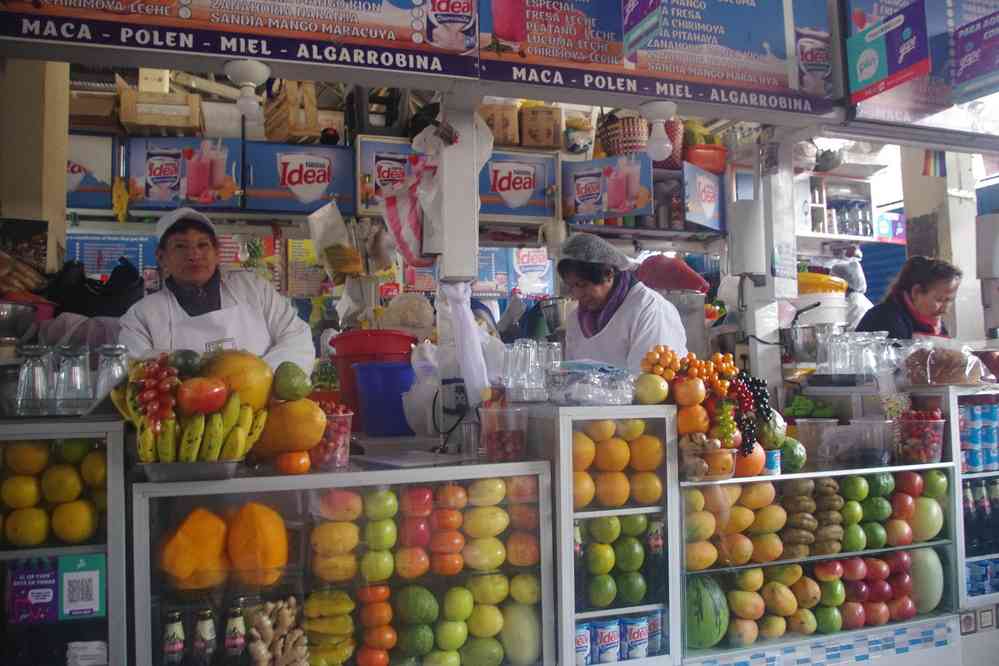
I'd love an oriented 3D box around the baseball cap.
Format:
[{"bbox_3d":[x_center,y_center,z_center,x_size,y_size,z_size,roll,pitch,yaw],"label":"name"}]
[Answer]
[{"bbox_3d":[-0.894,-0.307,2.140,0.178,0.125,0.250,0,-1,-30],"label":"baseball cap"}]

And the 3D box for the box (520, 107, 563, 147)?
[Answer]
[{"bbox_3d":[0.159,-0.931,3.537,0.200,0.195,0.220,0,-3,-17],"label":"box"}]

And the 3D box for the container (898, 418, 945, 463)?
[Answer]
[{"bbox_3d":[1.353,0.348,2.400,0.152,0.135,0.152,0,-1,-19],"label":"container"}]

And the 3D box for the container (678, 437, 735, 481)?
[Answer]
[{"bbox_3d":[0.563,0.338,2.031,0.142,0.095,0.135,0,-3,-17],"label":"container"}]

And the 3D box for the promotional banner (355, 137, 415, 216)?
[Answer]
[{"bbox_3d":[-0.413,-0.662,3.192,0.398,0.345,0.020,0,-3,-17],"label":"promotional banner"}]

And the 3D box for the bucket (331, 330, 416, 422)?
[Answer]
[{"bbox_3d":[-0.381,0.149,2.263,0.270,0.300,0.270,0,-3,-17],"label":"bucket"}]

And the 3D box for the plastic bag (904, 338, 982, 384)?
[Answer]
[{"bbox_3d":[1.508,0.099,2.550,0.280,0.150,0.200,0,-1,-19],"label":"plastic bag"}]

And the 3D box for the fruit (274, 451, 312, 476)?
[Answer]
[{"bbox_3d":[-0.465,0.292,1.692,0.076,0.058,0.076,0,-3,-17],"label":"fruit"}]

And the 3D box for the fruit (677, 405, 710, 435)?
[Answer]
[{"bbox_3d":[0.540,0.239,2.080,0.092,0.086,0.092,0,-1,-19],"label":"fruit"}]

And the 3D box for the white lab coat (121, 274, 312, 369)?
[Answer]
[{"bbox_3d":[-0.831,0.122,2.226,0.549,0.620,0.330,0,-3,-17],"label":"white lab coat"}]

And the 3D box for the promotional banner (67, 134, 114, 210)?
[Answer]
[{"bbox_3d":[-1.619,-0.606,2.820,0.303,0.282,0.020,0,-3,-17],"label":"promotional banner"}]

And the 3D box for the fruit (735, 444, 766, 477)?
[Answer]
[{"bbox_3d":[0.685,0.349,2.052,0.086,0.086,0.086,0,-3,-17],"label":"fruit"}]

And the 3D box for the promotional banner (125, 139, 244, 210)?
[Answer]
[{"bbox_3d":[-1.202,-0.607,2.850,0.415,0.265,0.020,0,-1,-9],"label":"promotional banner"}]

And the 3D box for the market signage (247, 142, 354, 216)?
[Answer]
[{"bbox_3d":[-0.787,-0.606,2.950,0.420,0.270,0.020,0,-1,-15],"label":"market signage"}]

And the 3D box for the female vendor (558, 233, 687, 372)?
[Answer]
[{"bbox_3d":[0.419,0.444,2.363,0.500,1.520,0.420,-2,-2,35],"label":"female vendor"}]

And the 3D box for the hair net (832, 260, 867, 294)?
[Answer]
[{"bbox_3d":[1.817,-0.289,3.900,0.220,0.180,0.200,0,-1,-30],"label":"hair net"}]

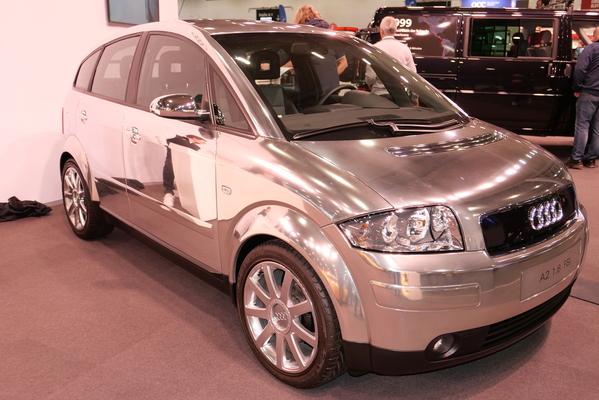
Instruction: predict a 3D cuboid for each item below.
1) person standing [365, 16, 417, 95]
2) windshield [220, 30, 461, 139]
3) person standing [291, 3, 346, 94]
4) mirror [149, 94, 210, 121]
[{"bbox_3d":[0.959,-1.073,5.774,0.490,1.737,0.310,0,15,-3],"label":"person standing"},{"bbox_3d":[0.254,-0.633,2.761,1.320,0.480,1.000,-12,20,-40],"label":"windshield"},{"bbox_3d":[0.176,-0.865,4.927,0.470,1.761,0.340,4,15,12],"label":"person standing"},{"bbox_3d":[-0.537,-0.418,2.393,0.225,0.120,0.145,-12,20,-40],"label":"mirror"}]

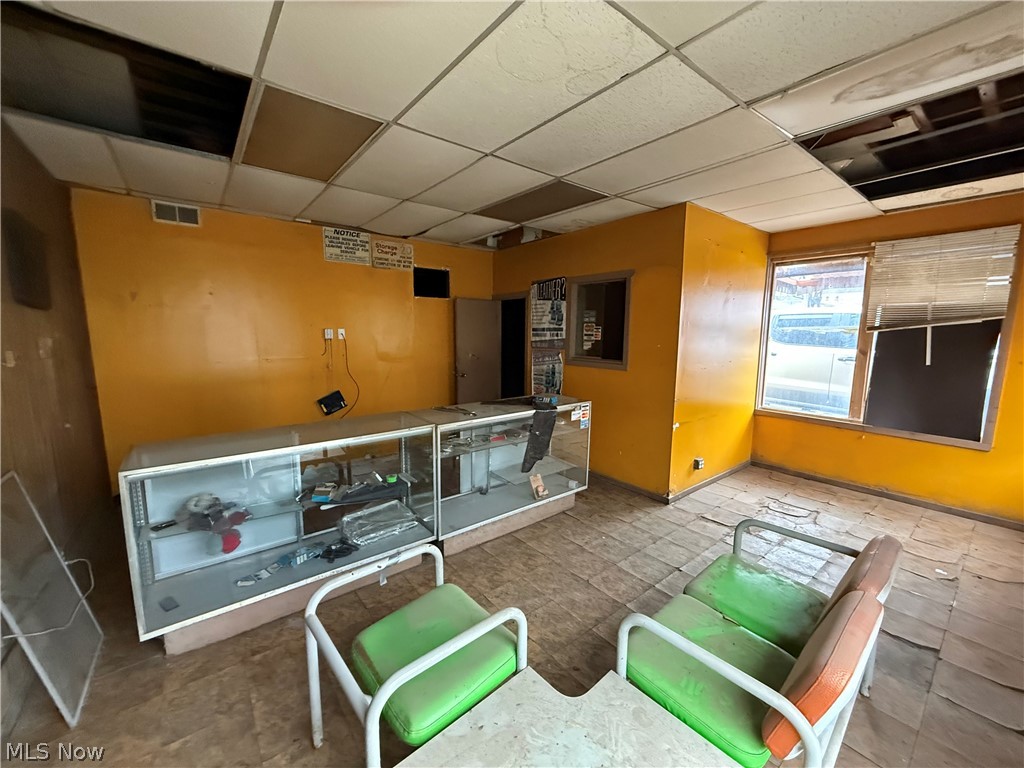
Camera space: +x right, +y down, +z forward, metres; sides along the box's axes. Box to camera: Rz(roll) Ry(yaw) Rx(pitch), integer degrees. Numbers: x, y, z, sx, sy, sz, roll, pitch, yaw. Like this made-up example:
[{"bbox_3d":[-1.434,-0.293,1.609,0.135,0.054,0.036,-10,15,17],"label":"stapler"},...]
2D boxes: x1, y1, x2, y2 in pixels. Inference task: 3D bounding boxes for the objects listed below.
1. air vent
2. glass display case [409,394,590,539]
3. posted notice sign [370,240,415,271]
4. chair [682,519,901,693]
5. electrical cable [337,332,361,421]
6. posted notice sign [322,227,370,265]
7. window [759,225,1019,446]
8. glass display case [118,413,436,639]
[{"bbox_3d":[-2.878,-1.464,3.558,0.330,0.178,0.025,-5,10,-38],"label":"air vent"},{"bbox_3d":[-0.057,0.644,3.390,1.490,0.930,0.510,-5,10,-38],"label":"glass display case"},{"bbox_3d":[-1.360,-1.478,4.770,0.487,0.315,0.012,-5,10,-38],"label":"posted notice sign"},{"bbox_3d":[1.187,0.981,1.807,0.590,0.770,0.680,-5,10,-38],"label":"chair"},{"bbox_3d":[-1.802,-0.056,4.593,0.215,0.980,0.050,-5,10,-38],"label":"electrical cable"},{"bbox_3d":[-1.760,-1.467,4.454,0.487,0.333,0.012,-5,10,-38],"label":"posted notice sign"},{"bbox_3d":[3.428,-0.431,4.037,0.120,1.800,1.850,-5,10,-38],"label":"window"},{"bbox_3d":[-1.239,0.755,2.465,1.495,0.930,0.510,-5,10,-38],"label":"glass display case"}]

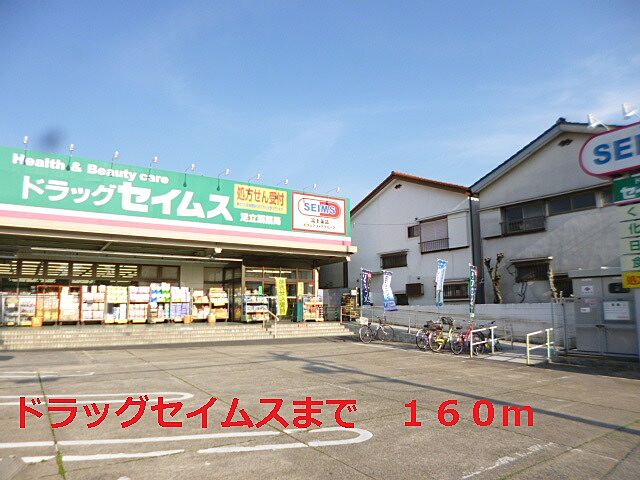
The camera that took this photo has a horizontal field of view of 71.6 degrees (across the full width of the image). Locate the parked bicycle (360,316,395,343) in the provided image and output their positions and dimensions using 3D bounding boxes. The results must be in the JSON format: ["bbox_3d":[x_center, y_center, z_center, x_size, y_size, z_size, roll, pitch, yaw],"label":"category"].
[{"bbox_3d":[2.207,3.535,17.532,1.730,1.030,0.550,6,-10,-36],"label":"parked bicycle"}]

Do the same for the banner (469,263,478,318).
[{"bbox_3d":[5.234,1.753,15.100,0.500,1.820,0.080,6,-10,-39],"label":"banner"}]

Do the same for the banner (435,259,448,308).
[{"bbox_3d":[4.557,1.609,16.600,0.550,1.800,0.090,6,-10,-38],"label":"banner"}]

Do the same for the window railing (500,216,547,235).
[{"bbox_3d":[7.364,-0.474,16.176,0.200,0.540,1.800,5,-10,-32],"label":"window railing"}]

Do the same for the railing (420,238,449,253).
[{"bbox_3d":[5.469,0.309,21.118,0.160,0.530,1.680,5,-9,-33],"label":"railing"}]

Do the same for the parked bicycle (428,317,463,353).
[{"bbox_3d":[4.287,3.172,14.824,1.680,1.060,0.550,7,-11,-42],"label":"parked bicycle"}]

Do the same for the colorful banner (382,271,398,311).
[{"bbox_3d":[3.072,2.273,19.474,0.560,1.770,0.140,4,-9,-27],"label":"colorful banner"}]

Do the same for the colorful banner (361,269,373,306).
[{"bbox_3d":[2.181,2.237,20.900,0.550,1.750,0.090,6,-10,-38],"label":"colorful banner"}]

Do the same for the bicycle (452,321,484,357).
[{"bbox_3d":[4.558,3.010,13.805,1.700,1.020,0.550,6,-10,-38],"label":"bicycle"}]

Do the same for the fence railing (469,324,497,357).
[{"bbox_3d":[5.093,3.169,13.720,1.500,0.770,0.070,7,-10,-41],"label":"fence railing"}]

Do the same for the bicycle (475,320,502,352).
[{"bbox_3d":[5.136,2.997,13.709,1.700,1.020,0.550,6,-10,-39],"label":"bicycle"}]

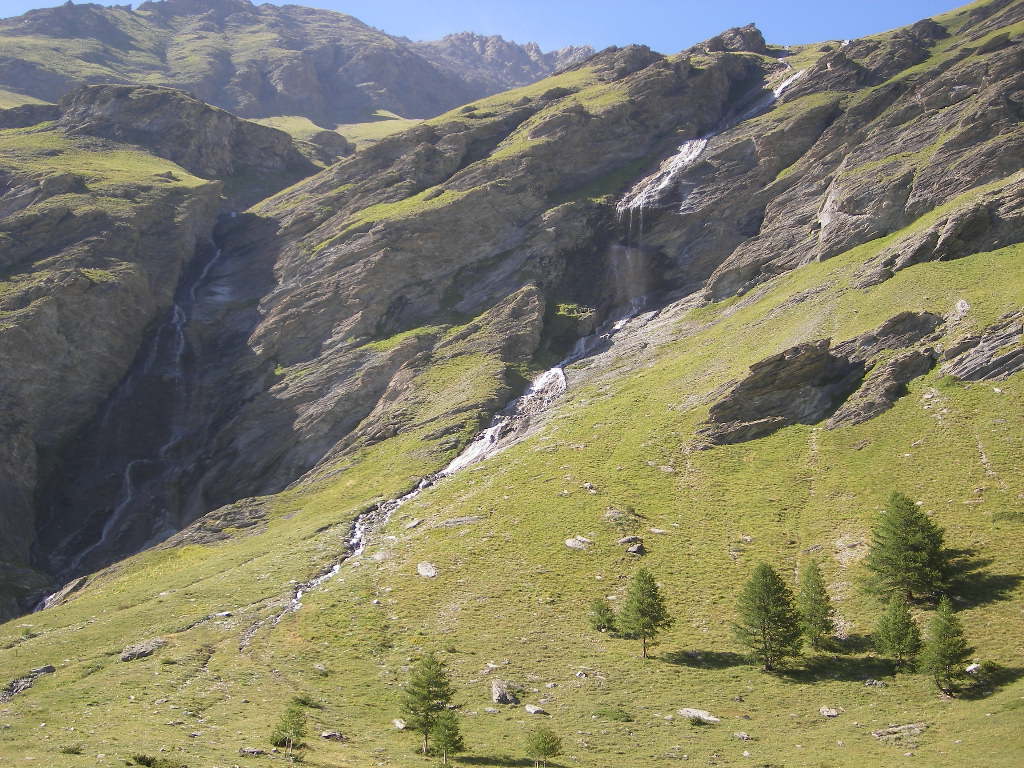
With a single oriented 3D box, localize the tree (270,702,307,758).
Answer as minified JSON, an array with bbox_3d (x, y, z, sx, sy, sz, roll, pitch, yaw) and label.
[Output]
[{"bbox_3d":[-14.648,22.677,95.000,2.290,3.470,2.290,0,-9,0],"label":"tree"}]

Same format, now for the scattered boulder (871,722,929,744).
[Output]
[{"bbox_3d":[26.266,23.630,98.000,3.790,1.340,2.300,0,-9,0],"label":"scattered boulder"}]

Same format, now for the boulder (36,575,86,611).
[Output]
[{"bbox_3d":[-44.035,20.524,142.000,4.700,3.100,3.500,0,-9,0],"label":"boulder"}]

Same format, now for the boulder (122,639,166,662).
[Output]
[{"bbox_3d":[-28.980,20.960,114.000,3.620,1.660,2.350,0,-6,0],"label":"boulder"}]

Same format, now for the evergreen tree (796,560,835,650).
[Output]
[{"bbox_3d":[21.850,15.890,104.000,2.640,6.460,2.640,0,-6,0],"label":"evergreen tree"}]

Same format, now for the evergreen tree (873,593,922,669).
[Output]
[{"bbox_3d":[26.330,17.010,99.000,3.310,5.260,3.310,0,-6,0],"label":"evergreen tree"}]

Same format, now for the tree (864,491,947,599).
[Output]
[{"bbox_3d":[34.477,14.238,127.000,6.970,9.810,6.970,0,-9,0],"label":"tree"}]

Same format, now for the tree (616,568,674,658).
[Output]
[{"bbox_3d":[9.390,16.150,102.000,3.960,6.330,3.960,0,-6,0],"label":"tree"}]

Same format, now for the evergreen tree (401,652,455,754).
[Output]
[{"bbox_3d":[-5.538,20.940,95.000,3.430,6.690,3.430,0,-9,0],"label":"evergreen tree"}]

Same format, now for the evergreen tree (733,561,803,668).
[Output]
[{"bbox_3d":[17.520,15.910,99.000,4.510,7.440,4.510,0,-6,0],"label":"evergreen tree"}]

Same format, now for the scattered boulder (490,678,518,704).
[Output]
[{"bbox_3d":[-0.470,19.300,91.000,1.880,1.440,1.700,0,-6,0],"label":"scattered boulder"}]

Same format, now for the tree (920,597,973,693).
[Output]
[{"bbox_3d":[32.973,19.807,110.000,3.830,7.360,3.830,0,-9,0],"label":"tree"}]

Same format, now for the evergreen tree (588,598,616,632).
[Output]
[{"bbox_3d":[6.670,17.250,108.000,2.170,2.530,2.170,0,-6,0],"label":"evergreen tree"}]

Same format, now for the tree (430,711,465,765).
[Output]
[{"bbox_3d":[-4.094,22.437,92.000,2.090,3.430,2.090,0,-9,0],"label":"tree"}]

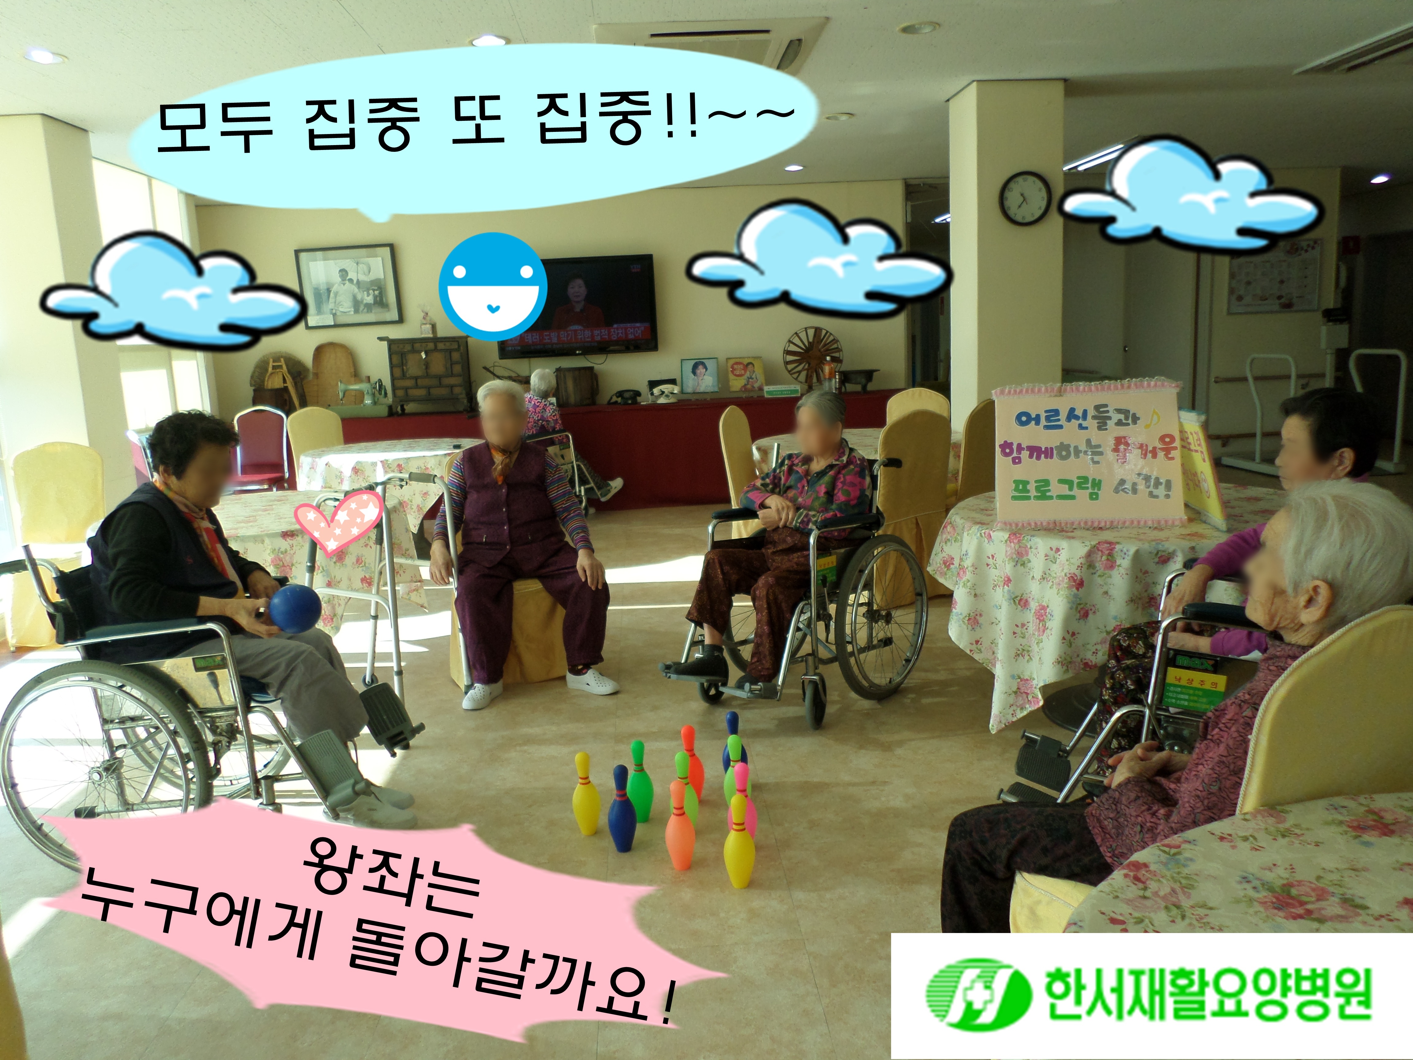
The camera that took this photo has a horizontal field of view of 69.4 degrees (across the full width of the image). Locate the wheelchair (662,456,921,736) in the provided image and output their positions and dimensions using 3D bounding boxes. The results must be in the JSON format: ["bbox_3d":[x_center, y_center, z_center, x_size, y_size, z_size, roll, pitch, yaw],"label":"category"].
[{"bbox_3d":[0.326,0.182,3.724,0.620,0.900,1.010,5,12,41],"label":"wheelchair"}]

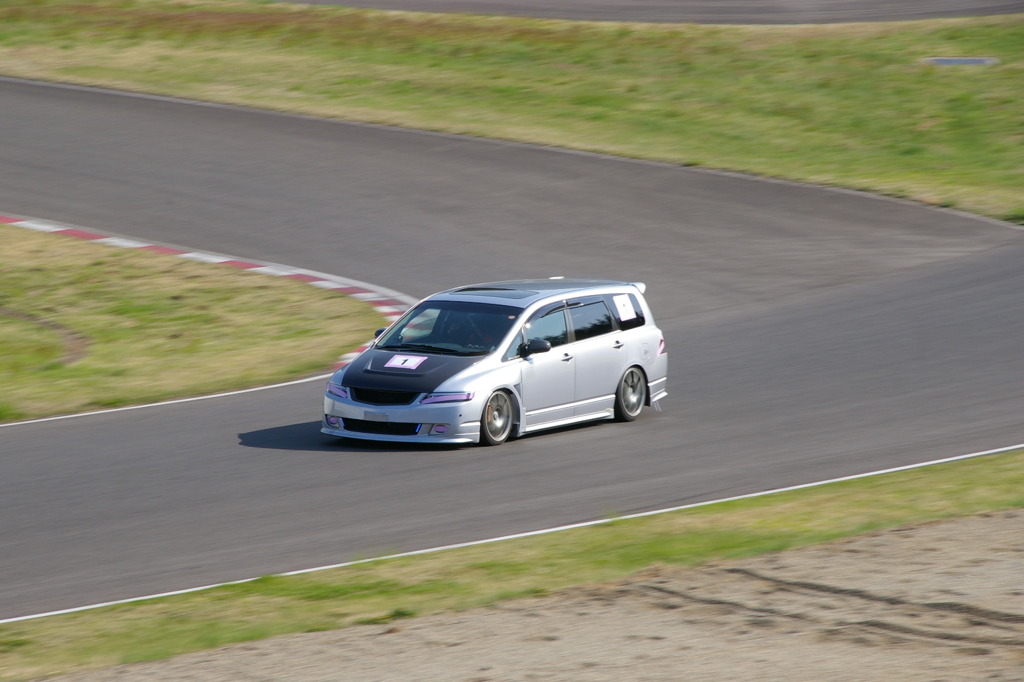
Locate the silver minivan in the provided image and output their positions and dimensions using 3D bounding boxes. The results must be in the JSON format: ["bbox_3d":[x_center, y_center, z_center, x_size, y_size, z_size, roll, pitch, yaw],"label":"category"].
[{"bbox_3d":[-0.159,0.183,64.328,1.820,1.500,4.780,4,7,30],"label":"silver minivan"}]

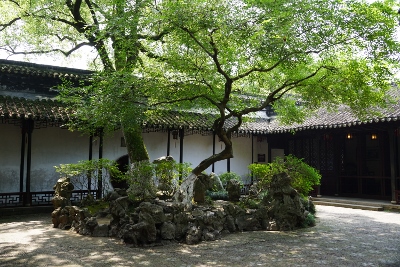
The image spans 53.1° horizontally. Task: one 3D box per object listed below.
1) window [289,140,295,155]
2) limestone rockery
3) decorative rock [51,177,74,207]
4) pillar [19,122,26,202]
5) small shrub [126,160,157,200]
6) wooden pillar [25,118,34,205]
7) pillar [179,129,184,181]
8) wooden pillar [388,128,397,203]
[{"bbox_3d":[5.218,1.098,22.819,0.080,1.453,0.458,3,-6,-34],"label":"window"},{"bbox_3d":[-0.362,2.058,11.485,6.400,1.220,4.200,3,-6,-34],"label":"limestone rockery"},{"bbox_3d":[-3.899,1.673,11.345,0.553,0.900,0.515,3,-6,-34],"label":"decorative rock"},{"bbox_3d":[-6.913,1.082,15.593,0.170,3.197,0.170,3,-6,-34],"label":"pillar"},{"bbox_3d":[-1.505,1.210,10.296,0.706,1.020,0.686,3,-6,-34],"label":"small shrub"},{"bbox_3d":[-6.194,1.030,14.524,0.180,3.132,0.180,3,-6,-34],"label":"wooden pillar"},{"bbox_3d":[-0.817,1.324,18.127,0.170,3.160,0.170,3,-6,-34],"label":"pillar"},{"bbox_3d":[7.715,1.253,15.985,0.190,2.999,0.190,3,-6,-34],"label":"wooden pillar"}]

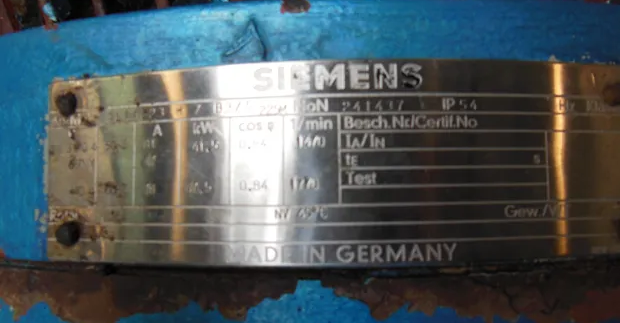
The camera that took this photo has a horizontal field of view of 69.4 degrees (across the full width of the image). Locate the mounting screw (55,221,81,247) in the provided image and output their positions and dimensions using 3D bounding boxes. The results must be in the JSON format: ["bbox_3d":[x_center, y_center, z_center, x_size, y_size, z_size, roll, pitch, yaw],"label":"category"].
[{"bbox_3d":[-0.067,0.020,0.123,0.007,0.007,0.003,-2,-4,22],"label":"mounting screw"}]

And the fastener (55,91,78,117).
[{"bbox_3d":[-0.069,-0.016,0.126,0.007,0.007,0.003,-2,-4,22],"label":"fastener"}]

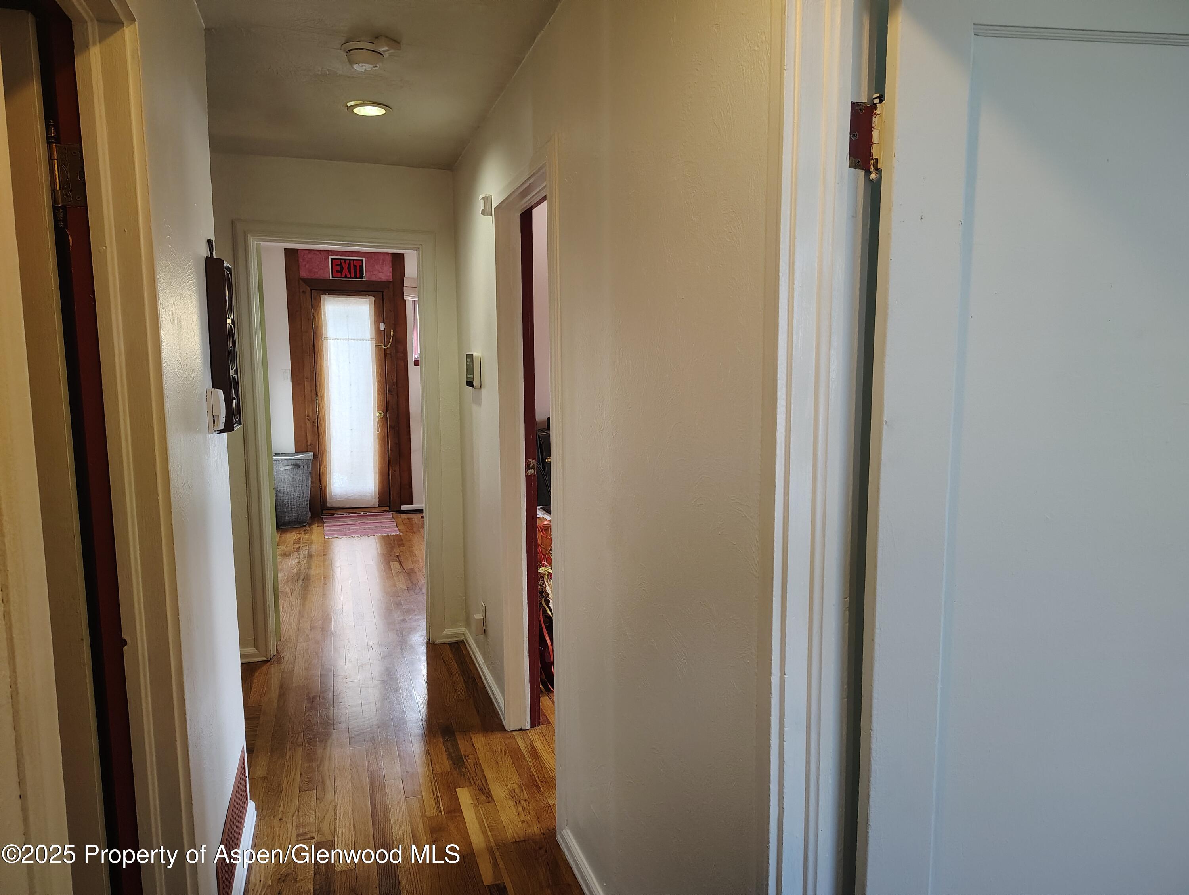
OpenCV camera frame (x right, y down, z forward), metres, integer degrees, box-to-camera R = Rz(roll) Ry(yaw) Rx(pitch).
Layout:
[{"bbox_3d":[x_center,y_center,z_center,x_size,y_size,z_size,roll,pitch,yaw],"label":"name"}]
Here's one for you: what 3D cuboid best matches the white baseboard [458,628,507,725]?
[{"bbox_3d":[-0.514,1.042,3.851,0.022,0.070,1.100,-3,7,-17],"label":"white baseboard"}]

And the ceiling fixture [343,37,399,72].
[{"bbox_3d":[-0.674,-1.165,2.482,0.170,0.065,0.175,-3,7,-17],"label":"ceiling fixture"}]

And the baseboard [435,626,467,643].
[{"bbox_3d":[-0.771,0.987,4.357,0.165,0.070,0.022,-3,7,-17],"label":"baseboard"}]

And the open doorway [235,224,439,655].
[{"bbox_3d":[-1.263,0.011,4.149,0.850,2.060,0.150,-3,7,-17],"label":"open doorway"}]

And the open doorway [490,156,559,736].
[{"bbox_3d":[-0.165,0.161,2.832,0.140,2.050,0.830,-3,7,-17],"label":"open doorway"}]

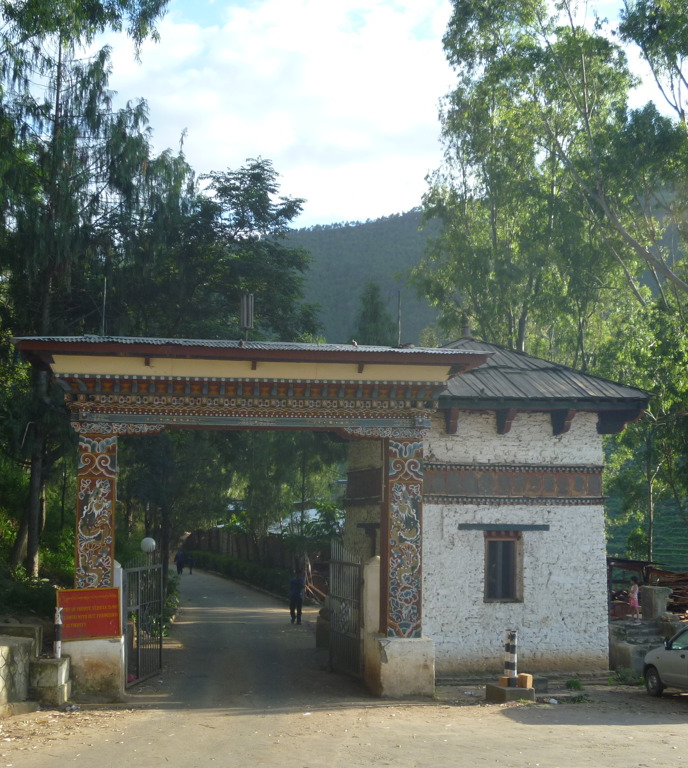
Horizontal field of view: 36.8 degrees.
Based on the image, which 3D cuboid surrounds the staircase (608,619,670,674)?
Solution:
[{"bbox_3d":[6.298,5.686,22.297,1.500,1.300,1.500,2,-7,-11],"label":"staircase"}]

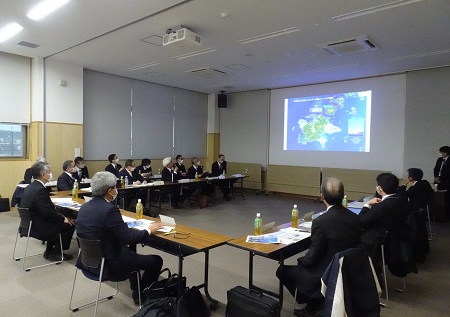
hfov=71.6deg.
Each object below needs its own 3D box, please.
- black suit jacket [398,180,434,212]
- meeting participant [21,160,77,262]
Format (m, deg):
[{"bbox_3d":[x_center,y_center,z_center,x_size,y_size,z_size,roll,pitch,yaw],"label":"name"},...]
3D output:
[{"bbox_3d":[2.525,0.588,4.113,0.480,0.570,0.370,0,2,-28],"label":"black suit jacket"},{"bbox_3d":[-2.397,0.710,4.170,0.700,1.290,0.540,-1,3,-43],"label":"meeting participant"}]

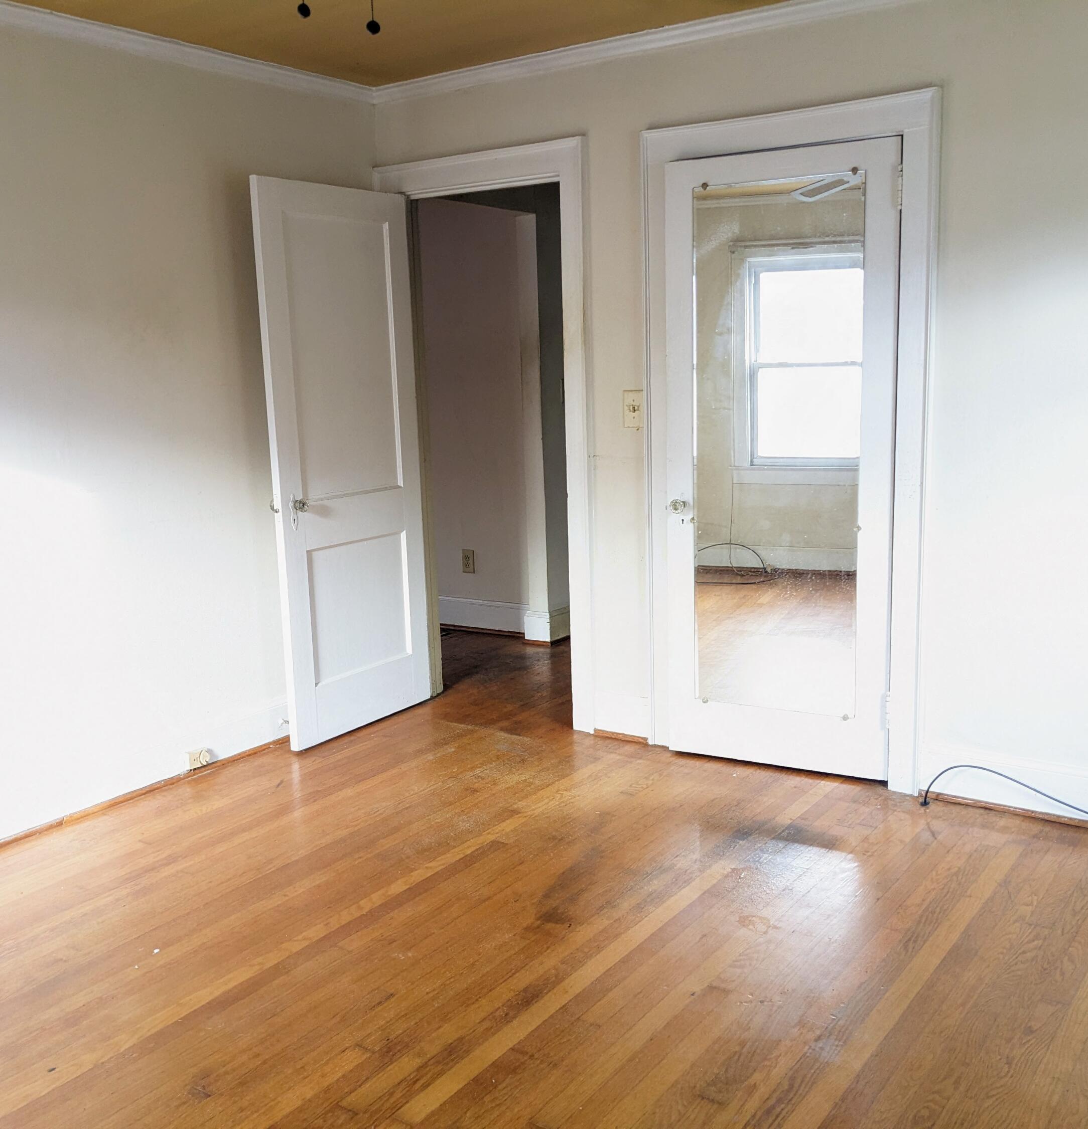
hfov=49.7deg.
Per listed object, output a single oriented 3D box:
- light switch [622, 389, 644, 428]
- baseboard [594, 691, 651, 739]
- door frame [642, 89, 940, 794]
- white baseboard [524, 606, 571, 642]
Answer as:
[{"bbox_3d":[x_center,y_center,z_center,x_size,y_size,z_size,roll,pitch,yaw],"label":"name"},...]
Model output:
[{"bbox_3d":[0.314,-0.544,4.112,0.076,0.122,0.018,6,13,35],"label":"light switch"},{"bbox_3d":[0.284,0.555,4.353,0.241,0.155,0.020,6,13,35],"label":"baseboard"},{"bbox_3d":[0.782,-0.357,3.863,0.988,2.141,0.110,6,13,35],"label":"door frame"},{"bbox_3d":[0.017,0.295,5.880,0.160,0.145,0.180,6,13,35],"label":"white baseboard"}]

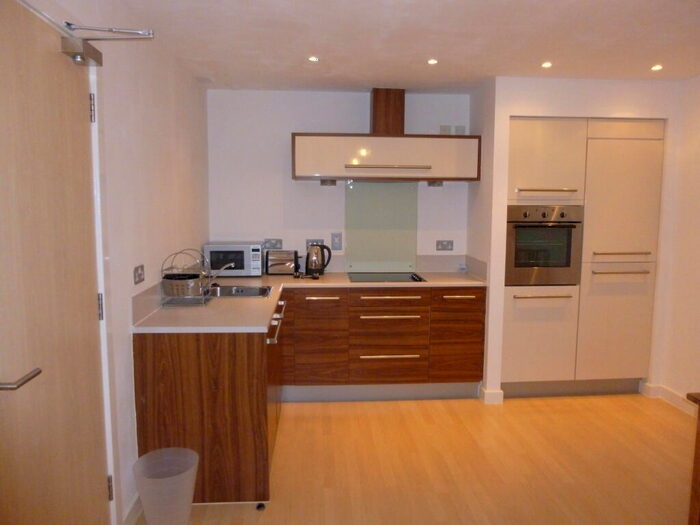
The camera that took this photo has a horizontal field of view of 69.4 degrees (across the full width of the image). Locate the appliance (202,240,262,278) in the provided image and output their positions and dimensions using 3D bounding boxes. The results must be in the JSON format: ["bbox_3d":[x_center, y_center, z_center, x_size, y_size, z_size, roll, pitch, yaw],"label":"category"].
[{"bbox_3d":[-0.896,-0.014,3.991,0.428,0.266,0.315,0,6,-4],"label":"appliance"}]

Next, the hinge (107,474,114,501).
[{"bbox_3d":[-0.963,0.898,2.024,0.018,0.107,0.030,0,6,-4],"label":"hinge"}]

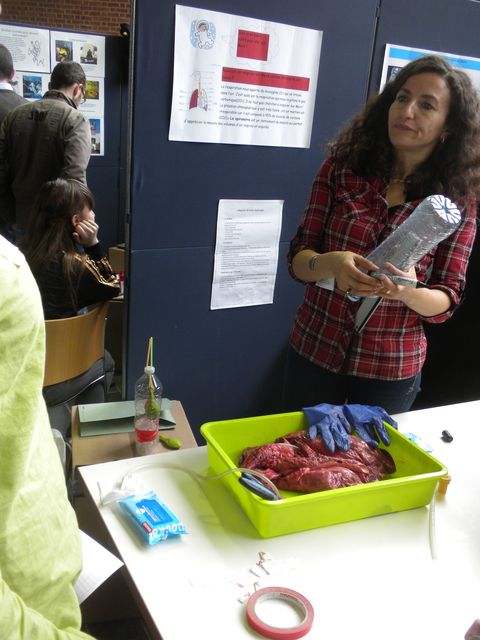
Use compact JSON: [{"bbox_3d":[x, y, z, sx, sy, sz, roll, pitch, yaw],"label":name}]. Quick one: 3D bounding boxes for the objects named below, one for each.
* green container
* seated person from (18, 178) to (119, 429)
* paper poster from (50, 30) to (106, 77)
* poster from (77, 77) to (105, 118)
[{"bbox_3d":[0.158,0.291,1.371,0.390,0.085,0.300,-4,20,-23],"label":"green container"},{"bbox_3d":[-0.638,0.081,2.499,0.480,1.150,0.640,20,24,39],"label":"seated person"},{"bbox_3d":[-0.857,-1.409,3.638,0.297,0.210,0.010,-8,22,-32],"label":"paper poster"},{"bbox_3d":[-0.872,-1.209,3.705,0.297,0.210,0.010,-8,22,-32],"label":"poster"}]

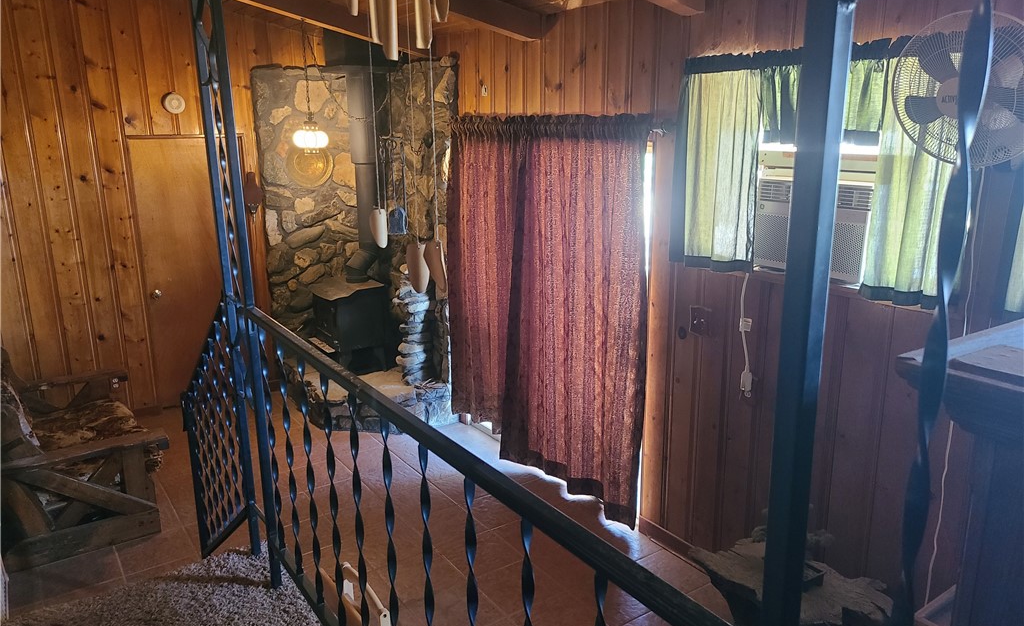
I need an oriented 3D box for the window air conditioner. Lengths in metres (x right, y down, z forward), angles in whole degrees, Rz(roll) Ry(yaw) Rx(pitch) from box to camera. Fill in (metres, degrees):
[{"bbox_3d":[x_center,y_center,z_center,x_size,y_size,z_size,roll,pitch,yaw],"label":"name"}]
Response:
[{"bbox_3d":[1.243,-0.362,2.964,0.320,0.445,0.495,-10,17,-33],"label":"window air conditioner"}]

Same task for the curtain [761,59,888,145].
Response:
[{"bbox_3d":[1.096,-0.755,2.766,0.070,0.310,0.505,-10,17,-33],"label":"curtain"}]

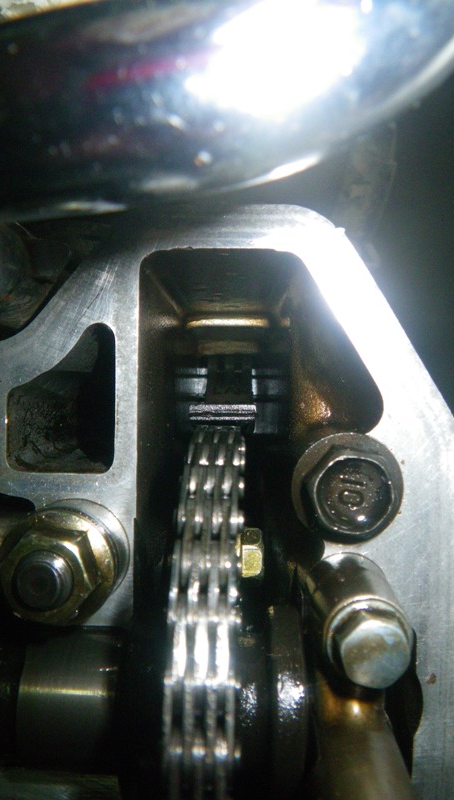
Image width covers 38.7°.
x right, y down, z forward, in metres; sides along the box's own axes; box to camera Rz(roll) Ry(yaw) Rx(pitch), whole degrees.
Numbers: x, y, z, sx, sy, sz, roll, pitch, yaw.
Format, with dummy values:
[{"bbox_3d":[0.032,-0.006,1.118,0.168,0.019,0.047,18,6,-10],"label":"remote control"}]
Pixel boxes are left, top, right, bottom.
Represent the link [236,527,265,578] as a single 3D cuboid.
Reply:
[{"bbox_3d":[0.004,0.028,0.119,0.005,0.009,0.010,0,90,0],"label":"link"}]

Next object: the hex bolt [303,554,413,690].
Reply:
[{"bbox_3d":[0.020,0.033,0.096,0.014,0.021,0.014,0,90,2],"label":"hex bolt"}]

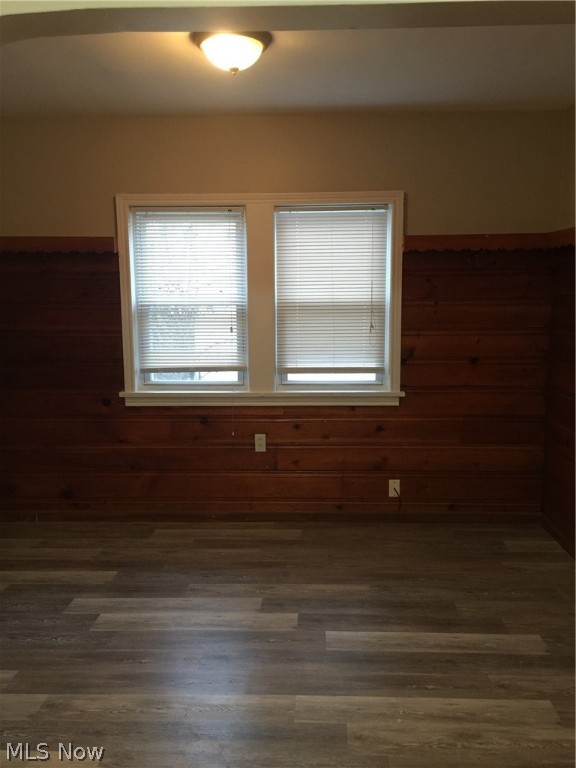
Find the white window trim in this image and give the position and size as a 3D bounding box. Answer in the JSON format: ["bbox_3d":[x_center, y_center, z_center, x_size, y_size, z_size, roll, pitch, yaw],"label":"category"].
[{"bbox_3d":[-0.161,-0.491,3.829,1.710,1.255,0.100,0,8,1],"label":"white window trim"}]

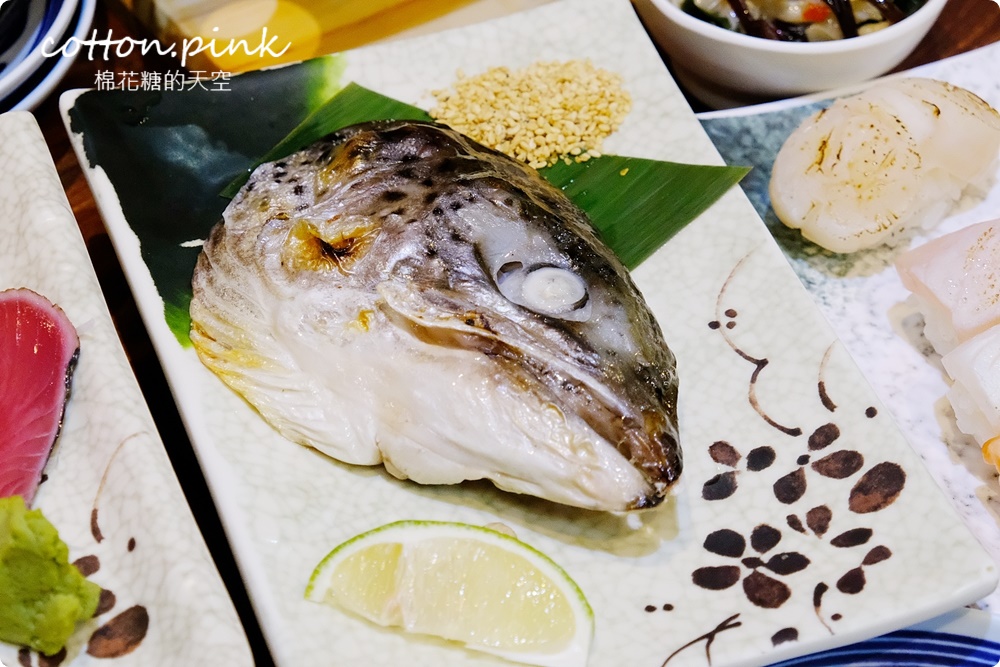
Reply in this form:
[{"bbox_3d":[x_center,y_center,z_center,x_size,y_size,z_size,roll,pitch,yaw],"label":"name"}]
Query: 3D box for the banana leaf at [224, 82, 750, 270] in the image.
[{"bbox_3d":[-0.001,-0.047,0.590,0.149,0.010,0.058,11,50,-1],"label":"banana leaf"}]

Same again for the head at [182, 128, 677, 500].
[{"bbox_3d":[-0.010,-0.008,0.532,0.143,0.045,0.091,32,53,17],"label":"head"}]

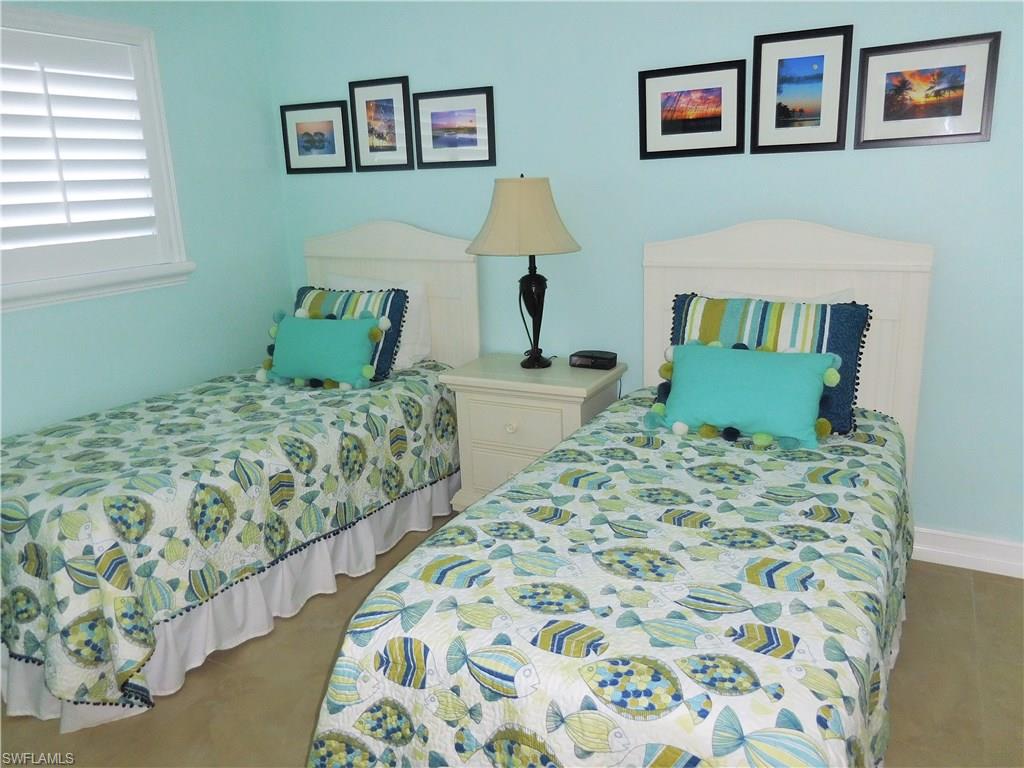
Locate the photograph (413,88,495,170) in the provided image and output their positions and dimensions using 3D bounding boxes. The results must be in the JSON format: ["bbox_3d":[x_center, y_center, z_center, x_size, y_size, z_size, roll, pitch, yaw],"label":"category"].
[{"bbox_3d":[-0.249,-1.121,3.260,0.400,0.322,0.022,6,17,26],"label":"photograph"}]

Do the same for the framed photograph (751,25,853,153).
[{"bbox_3d":[1.020,-1.030,2.618,0.322,0.400,0.022,6,17,26],"label":"framed photograph"}]

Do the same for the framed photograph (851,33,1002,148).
[{"bbox_3d":[1.367,-0.962,2.455,0.400,0.322,0.022,6,17,26],"label":"framed photograph"}]

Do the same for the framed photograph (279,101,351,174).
[{"bbox_3d":[-0.947,-1.194,3.606,0.400,0.322,0.022,6,17,26],"label":"framed photograph"}]

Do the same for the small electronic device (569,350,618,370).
[{"bbox_3d":[0.355,-0.103,3.145,0.188,0.047,0.120,6,17,26],"label":"small electronic device"}]

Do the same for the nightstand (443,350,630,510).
[{"bbox_3d":[0.105,0.264,3.198,0.648,0.670,0.421,6,17,26],"label":"nightstand"}]

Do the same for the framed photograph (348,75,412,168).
[{"bbox_3d":[-0.597,-1.192,3.421,0.322,0.400,0.022,6,17,26],"label":"framed photograph"}]

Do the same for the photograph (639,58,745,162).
[{"bbox_3d":[0.679,-1.028,2.798,0.400,0.322,0.022,6,17,26],"label":"photograph"}]

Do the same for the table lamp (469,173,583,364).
[{"bbox_3d":[0.063,-0.448,3.033,0.469,0.793,0.469,-2,15,1],"label":"table lamp"}]

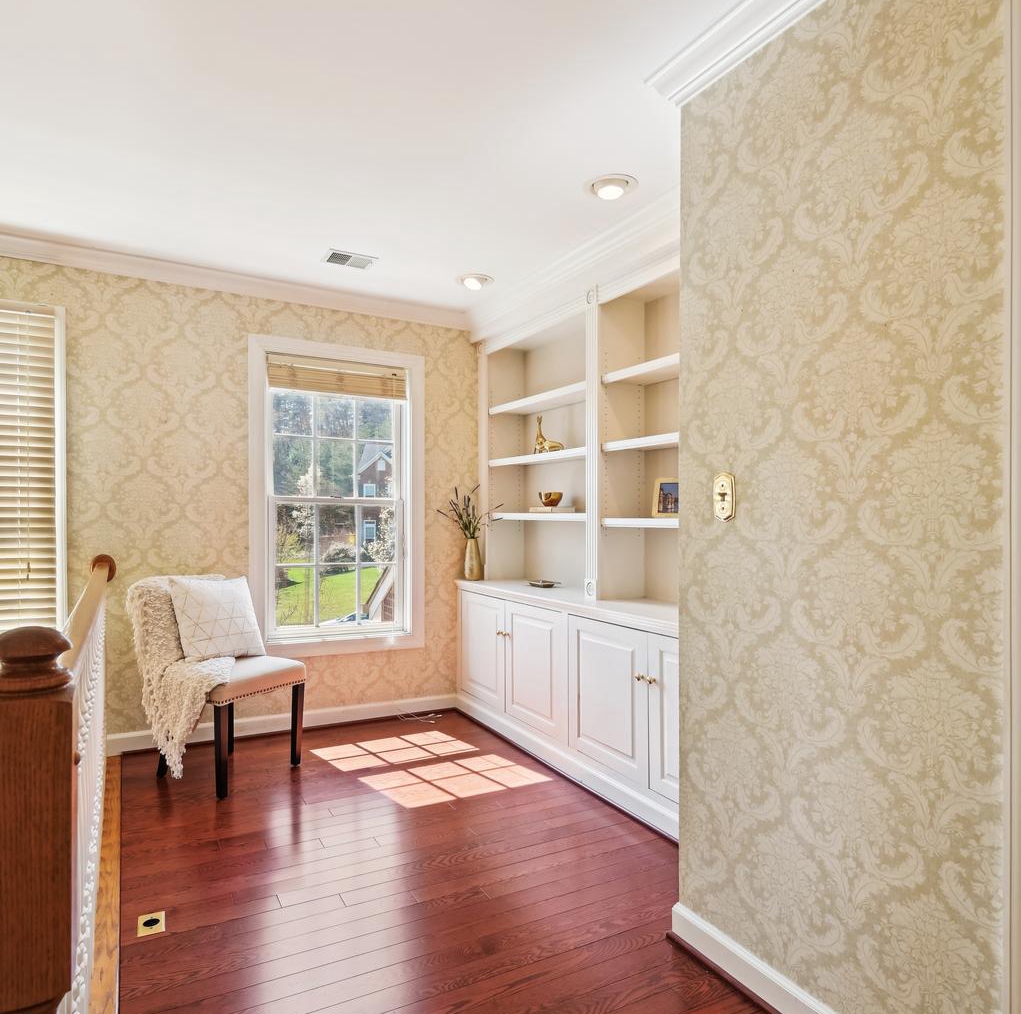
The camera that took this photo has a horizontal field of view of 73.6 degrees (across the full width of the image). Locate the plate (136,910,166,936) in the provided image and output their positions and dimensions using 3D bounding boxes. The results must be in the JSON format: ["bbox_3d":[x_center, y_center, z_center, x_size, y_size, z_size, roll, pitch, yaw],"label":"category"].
[{"bbox_3d":[-1.037,1.206,1.972,0.072,0.008,0.110,1,-1,-29],"label":"plate"}]

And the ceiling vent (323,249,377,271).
[{"bbox_3d":[-0.790,-1.210,3.350,0.245,0.020,0.190,1,-1,-29],"label":"ceiling vent"}]

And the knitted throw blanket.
[{"bbox_3d":[-1.423,0.755,3.155,0.537,0.844,0.414,0,-1,28],"label":"knitted throw blanket"}]

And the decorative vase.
[{"bbox_3d":[-0.233,0.326,4.237,0.106,0.263,0.106,0,-1,0],"label":"decorative vase"}]

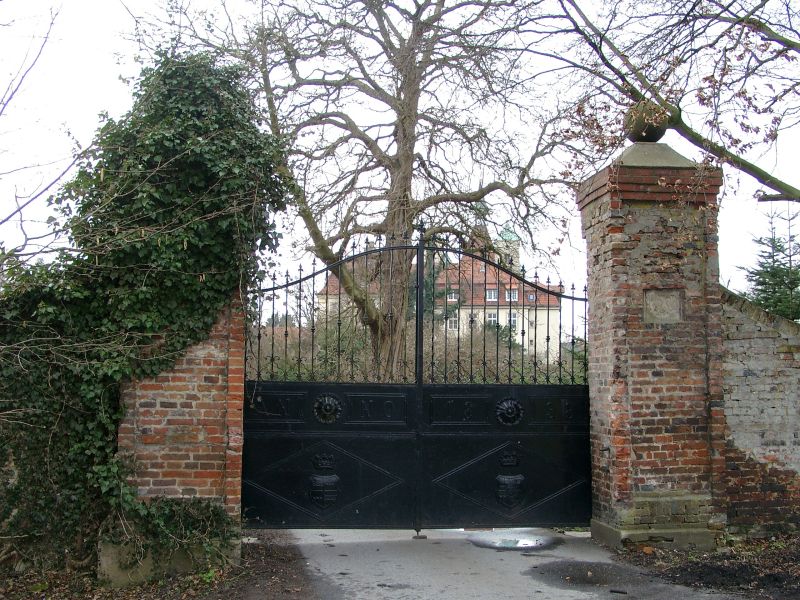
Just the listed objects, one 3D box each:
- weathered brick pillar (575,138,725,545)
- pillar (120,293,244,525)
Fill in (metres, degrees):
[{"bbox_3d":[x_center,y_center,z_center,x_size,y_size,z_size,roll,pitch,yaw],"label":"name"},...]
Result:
[{"bbox_3d":[2.618,0.420,10.147,1.174,4.079,1.133,1,-5,-6],"label":"weathered brick pillar"},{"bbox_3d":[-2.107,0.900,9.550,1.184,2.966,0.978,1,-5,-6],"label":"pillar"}]

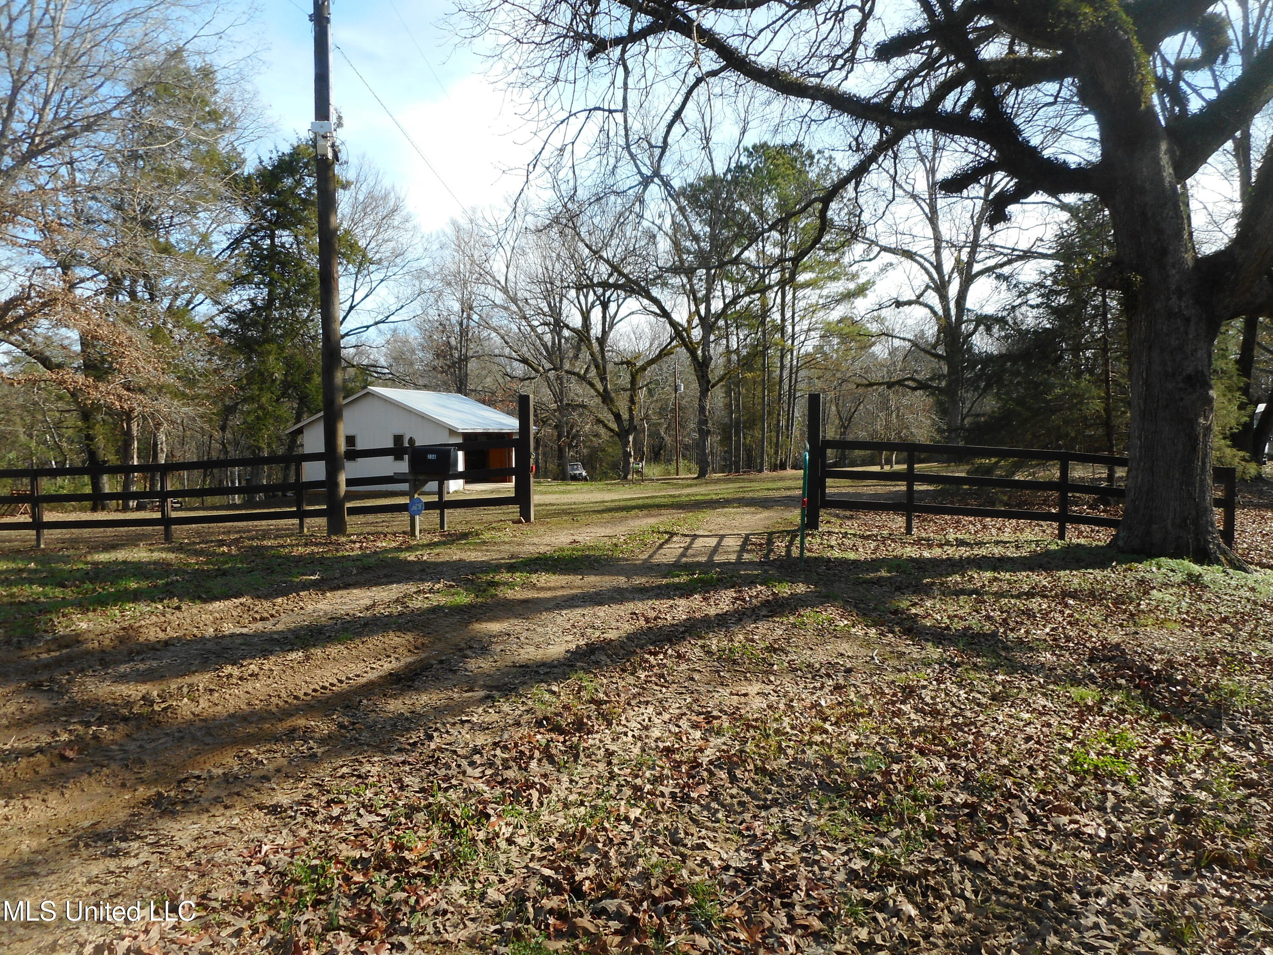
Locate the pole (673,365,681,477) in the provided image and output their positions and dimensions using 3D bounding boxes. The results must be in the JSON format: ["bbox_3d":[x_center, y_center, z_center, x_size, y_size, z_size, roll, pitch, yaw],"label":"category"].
[{"bbox_3d":[3.310,-4.625,75.000,0.320,9.150,0.320,0,3,0],"label":"pole"}]

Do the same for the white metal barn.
[{"bbox_3d":[-10.150,-1.785,42.880,8.680,4.480,7.650,1,3,19],"label":"white metal barn"}]

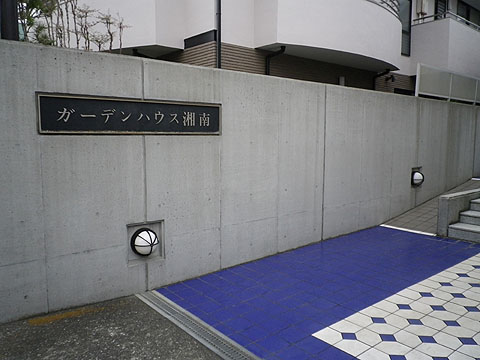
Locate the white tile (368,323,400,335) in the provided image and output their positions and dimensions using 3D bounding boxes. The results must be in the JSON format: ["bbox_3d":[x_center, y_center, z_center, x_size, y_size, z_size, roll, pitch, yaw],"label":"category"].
[{"bbox_3d":[1.121,1.171,3.041,0.195,0.012,0.195,-6,8,-38],"label":"white tile"}]

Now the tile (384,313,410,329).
[{"bbox_3d":[1.277,1.154,3.162,0.195,0.012,0.195,-6,8,-38],"label":"tile"}]

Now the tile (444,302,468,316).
[{"bbox_3d":[1.861,1.116,3.360,0.195,0.012,0.195,-6,8,-38],"label":"tile"}]

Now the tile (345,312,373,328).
[{"bbox_3d":[0.996,1.153,3.186,0.195,0.012,0.195,-6,8,-38],"label":"tile"}]

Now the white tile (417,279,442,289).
[{"bbox_3d":[1.927,1.055,3.912,0.195,0.012,0.195,-6,8,-38],"label":"white tile"}]

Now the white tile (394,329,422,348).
[{"bbox_3d":[1.240,1.182,2.877,0.195,0.012,0.195,-6,8,-38],"label":"white tile"}]

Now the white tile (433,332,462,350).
[{"bbox_3d":[1.517,1.180,2.843,0.195,0.012,0.195,-6,8,-38],"label":"white tile"}]

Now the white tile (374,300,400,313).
[{"bbox_3d":[1.311,1.124,3.439,0.195,0.012,0.195,-6,8,-38],"label":"white tile"}]

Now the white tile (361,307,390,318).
[{"bbox_3d":[1.151,1.137,3.307,0.195,0.012,0.195,-6,8,-38],"label":"white tile"}]

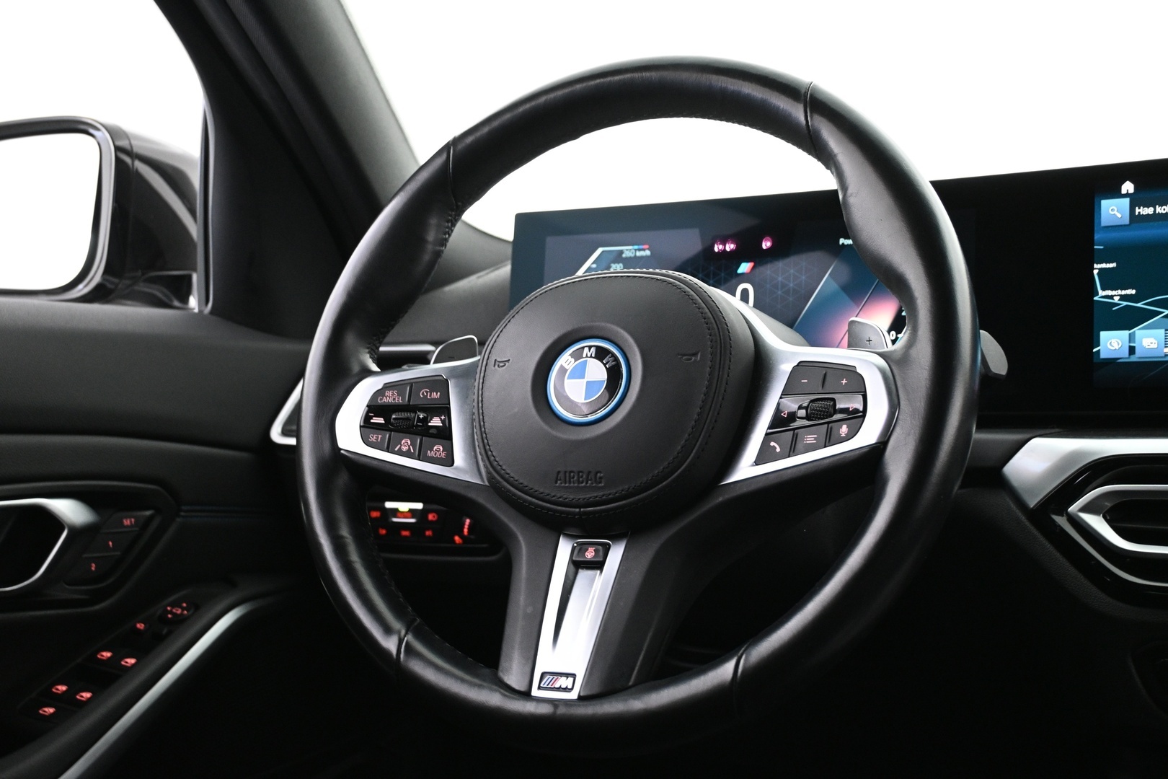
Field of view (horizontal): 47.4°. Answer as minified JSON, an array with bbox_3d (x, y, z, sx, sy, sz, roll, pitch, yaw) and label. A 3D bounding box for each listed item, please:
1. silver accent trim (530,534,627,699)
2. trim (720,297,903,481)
[{"bbox_3d":[-0.001,0.111,0.645,0.036,0.086,0.013,-2,-34,25],"label":"silver accent trim"},{"bbox_3d":[0.106,-0.006,0.647,0.113,0.114,0.019,-6,-31,35],"label":"trim"}]

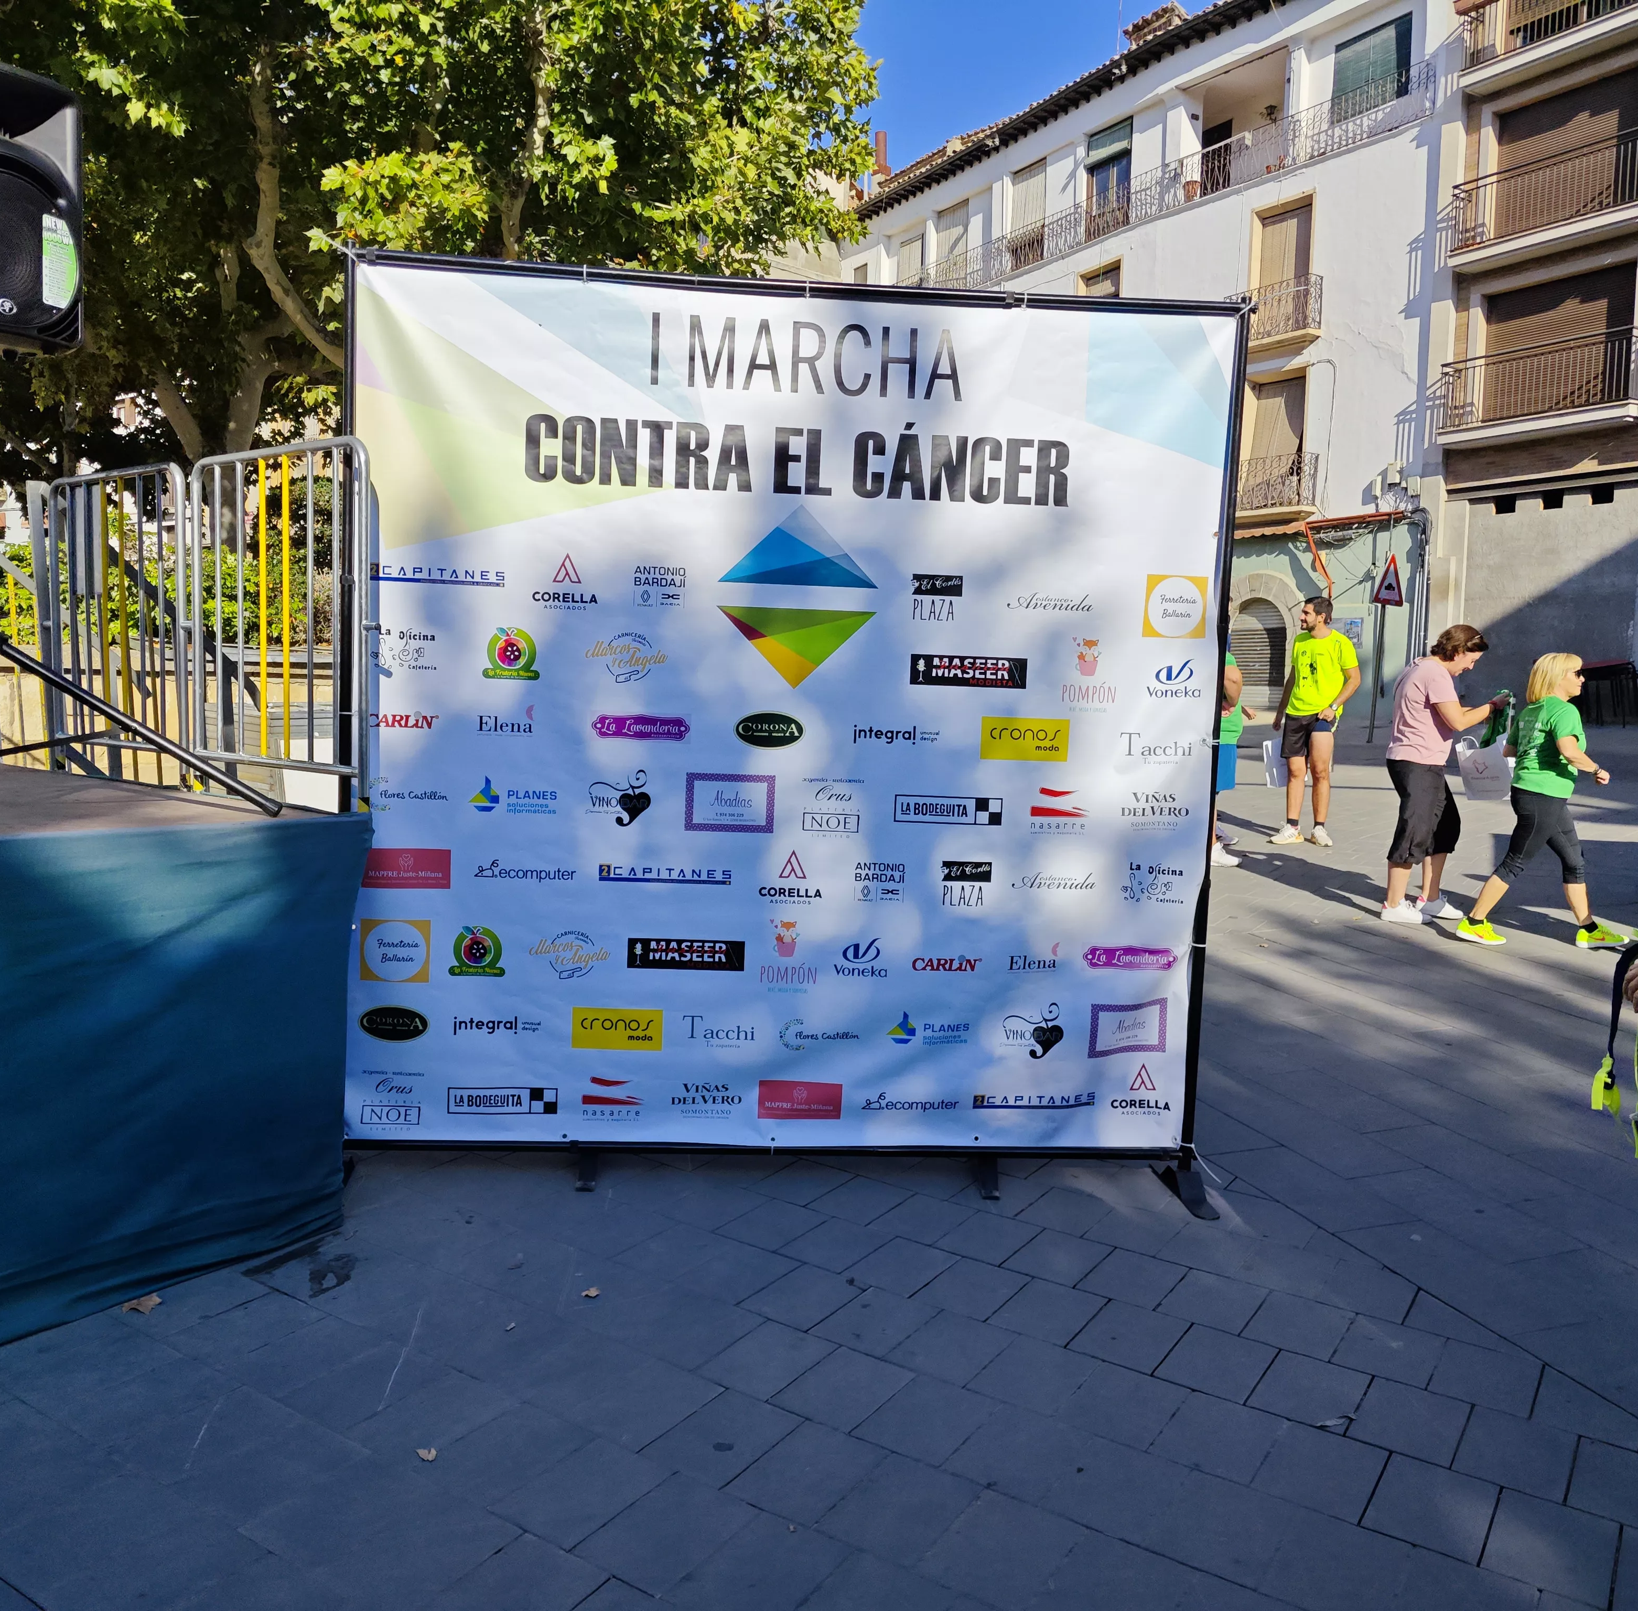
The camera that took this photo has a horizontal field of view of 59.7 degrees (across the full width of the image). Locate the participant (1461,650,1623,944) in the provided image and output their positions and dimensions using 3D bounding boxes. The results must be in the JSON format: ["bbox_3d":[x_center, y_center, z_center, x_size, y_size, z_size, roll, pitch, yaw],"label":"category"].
[{"bbox_3d":[3.899,-0.036,7.720,0.850,1.600,0.500,2,6,-2],"label":"participant"}]

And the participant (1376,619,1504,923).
[{"bbox_3d":[3.473,-0.168,7.950,0.620,1.660,0.500,3,6,8],"label":"participant"}]

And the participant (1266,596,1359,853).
[{"bbox_3d":[3.642,-0.617,10.500,0.570,1.820,0.400,7,8,43],"label":"participant"}]

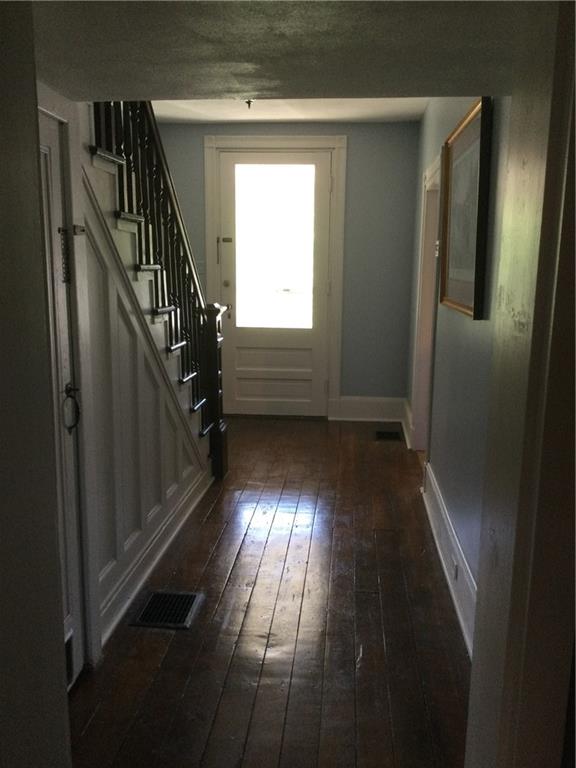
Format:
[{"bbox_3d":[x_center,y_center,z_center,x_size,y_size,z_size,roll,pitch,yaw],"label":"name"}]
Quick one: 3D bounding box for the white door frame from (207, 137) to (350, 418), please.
[{"bbox_3d":[-0.119,-0.896,6.043,1.199,2.434,0.141,2,10,5],"label":"white door frame"}]

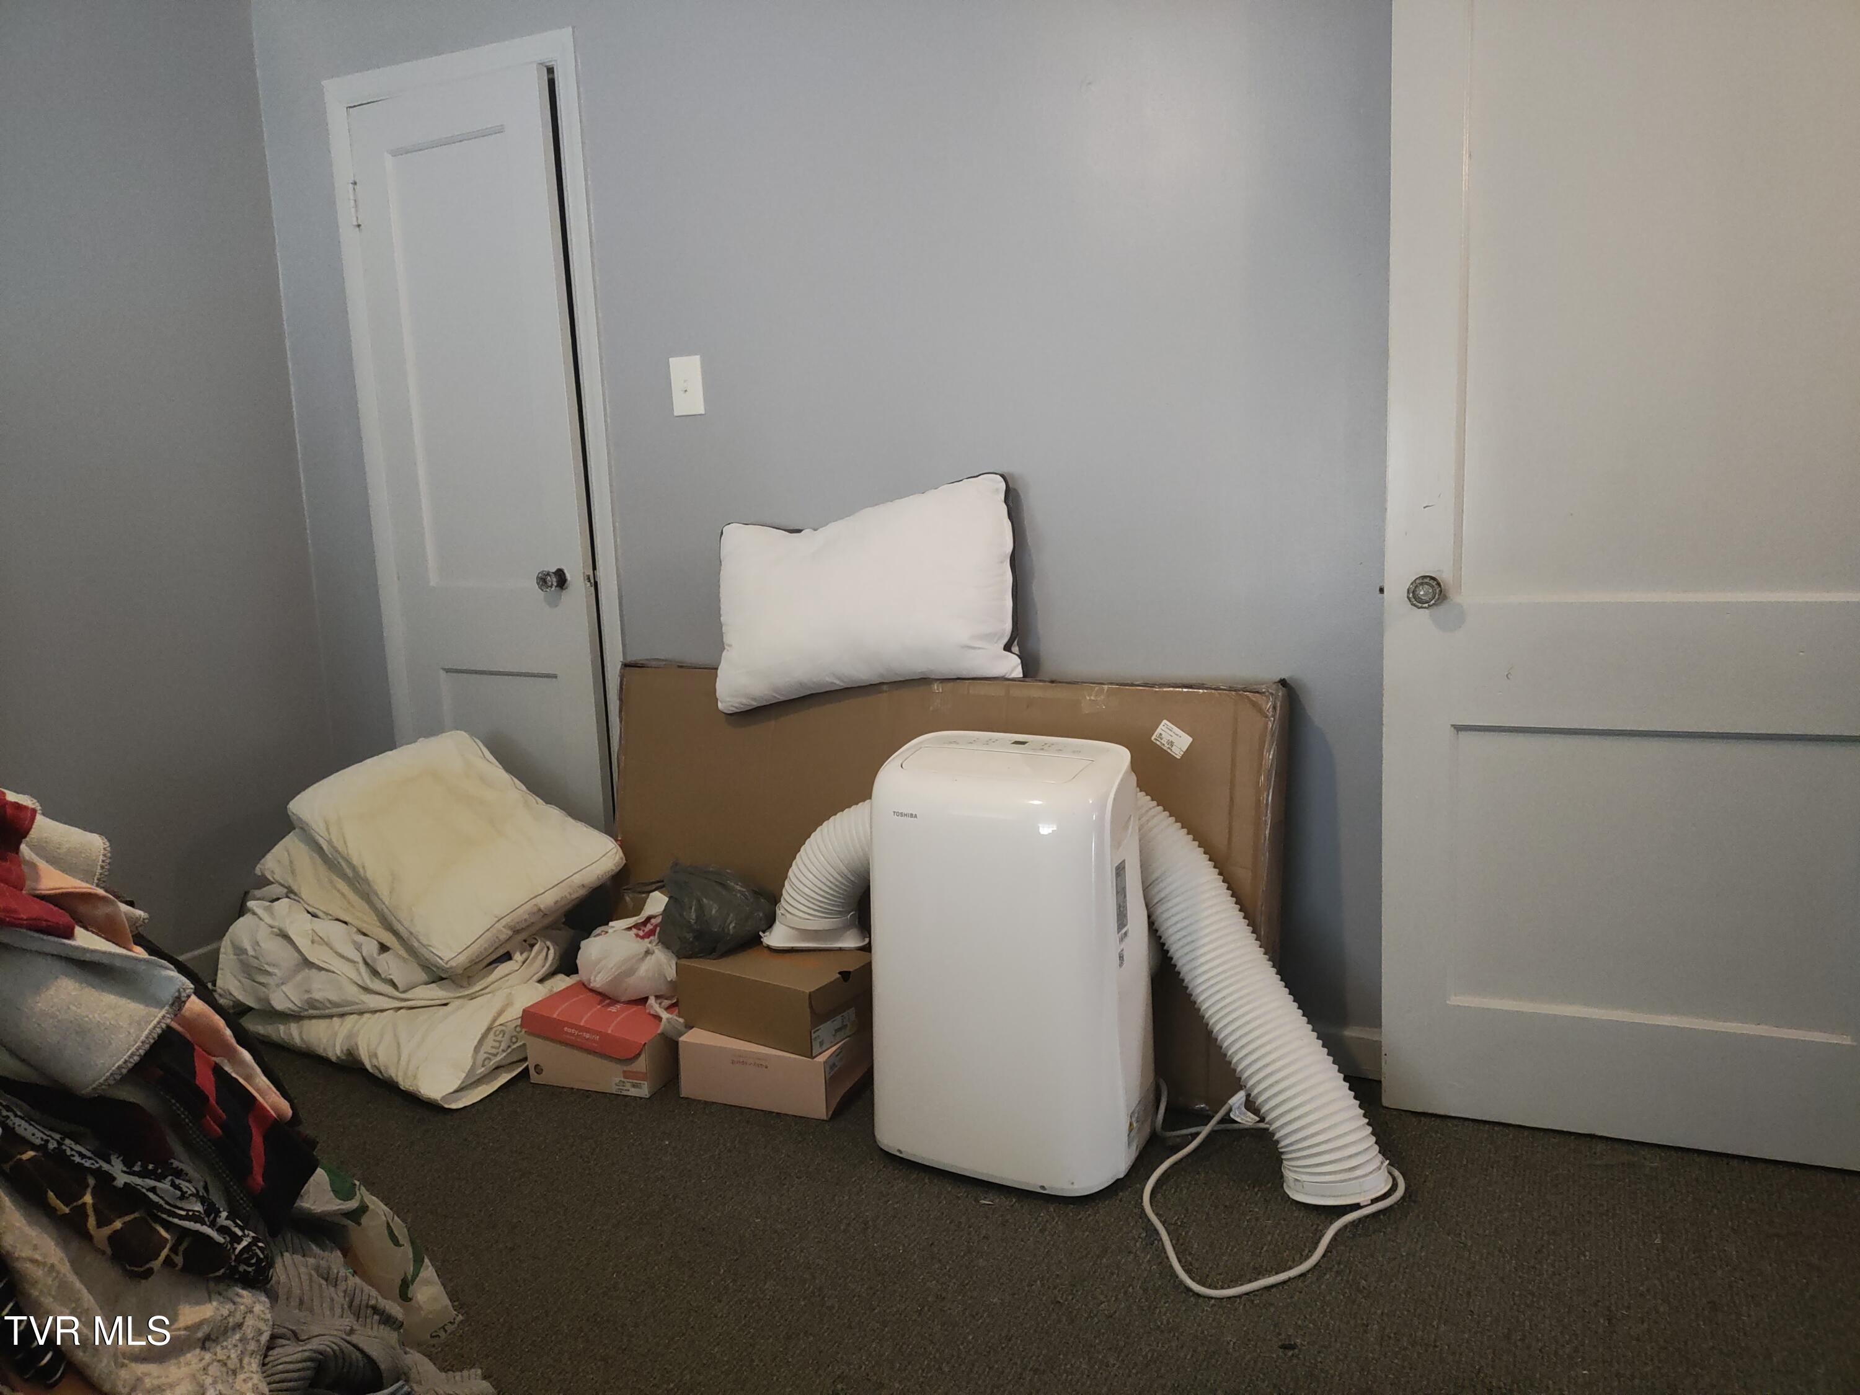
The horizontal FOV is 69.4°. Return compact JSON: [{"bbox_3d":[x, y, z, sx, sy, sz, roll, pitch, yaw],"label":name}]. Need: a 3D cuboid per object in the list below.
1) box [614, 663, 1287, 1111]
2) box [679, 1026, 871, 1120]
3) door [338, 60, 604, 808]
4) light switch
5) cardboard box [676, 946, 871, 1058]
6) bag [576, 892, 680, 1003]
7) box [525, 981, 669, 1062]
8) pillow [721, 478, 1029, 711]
[{"bbox_3d":[-0.031,0.316,2.628,1.380,0.740,0.100,2,0,24],"label":"box"},{"bbox_3d":[-0.283,0.670,2.499,0.300,0.111,0.190,1,10,22],"label":"box"},{"bbox_3d":[-1.004,-0.350,3.075,0.580,1.980,0.037,2,10,28],"label":"door"},{"bbox_3d":[-0.503,-0.645,2.789,0.073,0.116,0.012,2,10,24],"label":"light switch"},{"bbox_3d":[-0.284,0.548,2.517,0.324,0.124,0.195,4,11,35],"label":"cardboard box"},{"bbox_3d":[-0.599,0.496,2.657,0.210,0.185,0.180,2,10,24],"label":"bag"},{"bbox_3d":[-0.591,0.607,2.620,0.265,0.055,0.270,5,11,19],"label":"box"},{"bbox_3d":[-0.137,-0.192,2.606,0.640,0.415,0.130,-3,-1,24],"label":"pillow"}]

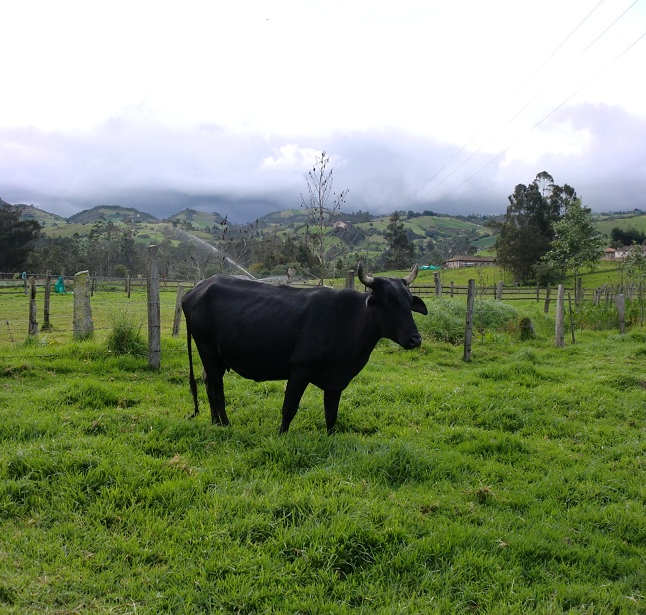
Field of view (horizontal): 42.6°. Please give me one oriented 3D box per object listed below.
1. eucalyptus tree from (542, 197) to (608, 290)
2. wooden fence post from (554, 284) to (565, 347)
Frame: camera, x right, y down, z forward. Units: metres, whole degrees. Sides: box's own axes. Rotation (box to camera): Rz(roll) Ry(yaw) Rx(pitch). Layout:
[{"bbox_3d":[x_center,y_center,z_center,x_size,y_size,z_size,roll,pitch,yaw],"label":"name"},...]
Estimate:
[{"bbox_3d":[11.179,-2.477,37.000,2.800,4.775,2.600,0,3,0],"label":"eucalyptus tree"},{"bbox_3d":[4.570,0.164,16.000,0.150,1.177,0.150,0,3,0],"label":"wooden fence post"}]

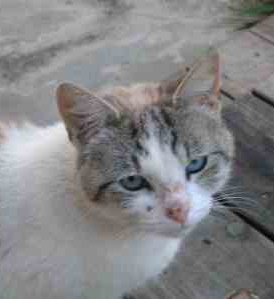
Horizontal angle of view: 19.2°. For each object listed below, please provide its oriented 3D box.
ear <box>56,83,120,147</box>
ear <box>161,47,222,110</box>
[{"bbox_3d":[-0.036,-0.026,0.567,0.040,0.046,0.027,-31,6,15],"label":"ear"},{"bbox_3d":[0.040,-0.050,0.575,0.039,0.046,0.028,12,8,-31],"label":"ear"}]

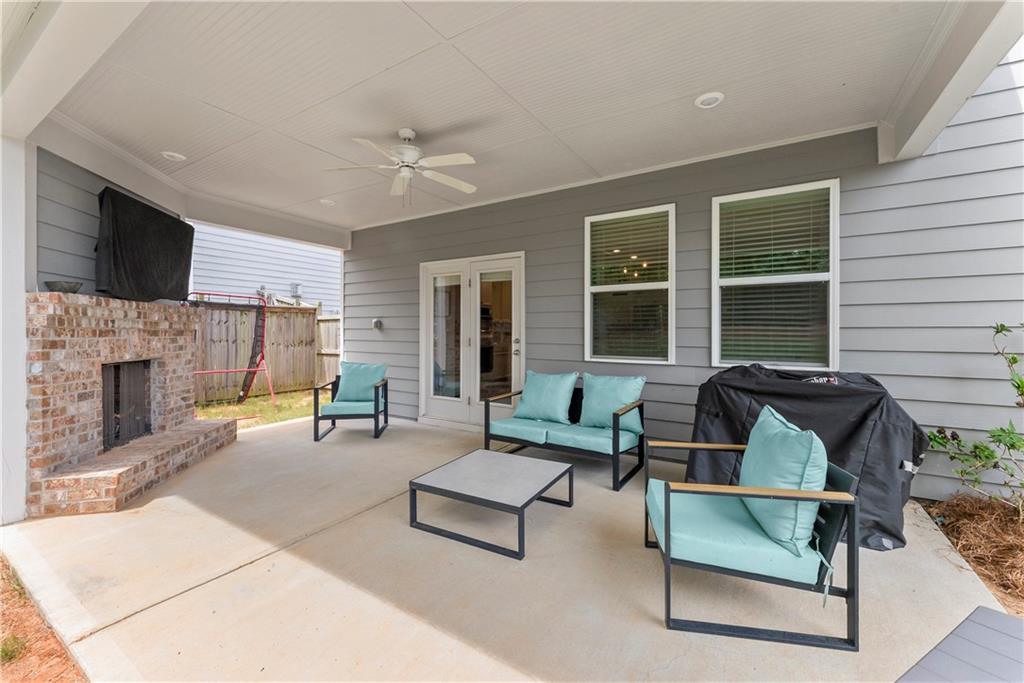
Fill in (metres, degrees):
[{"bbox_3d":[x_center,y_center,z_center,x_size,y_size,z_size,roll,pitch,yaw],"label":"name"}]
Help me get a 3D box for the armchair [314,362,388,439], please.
[{"bbox_3d":[-1.940,0.704,4.910,0.670,0.840,0.710,0,1,-10],"label":"armchair"}]

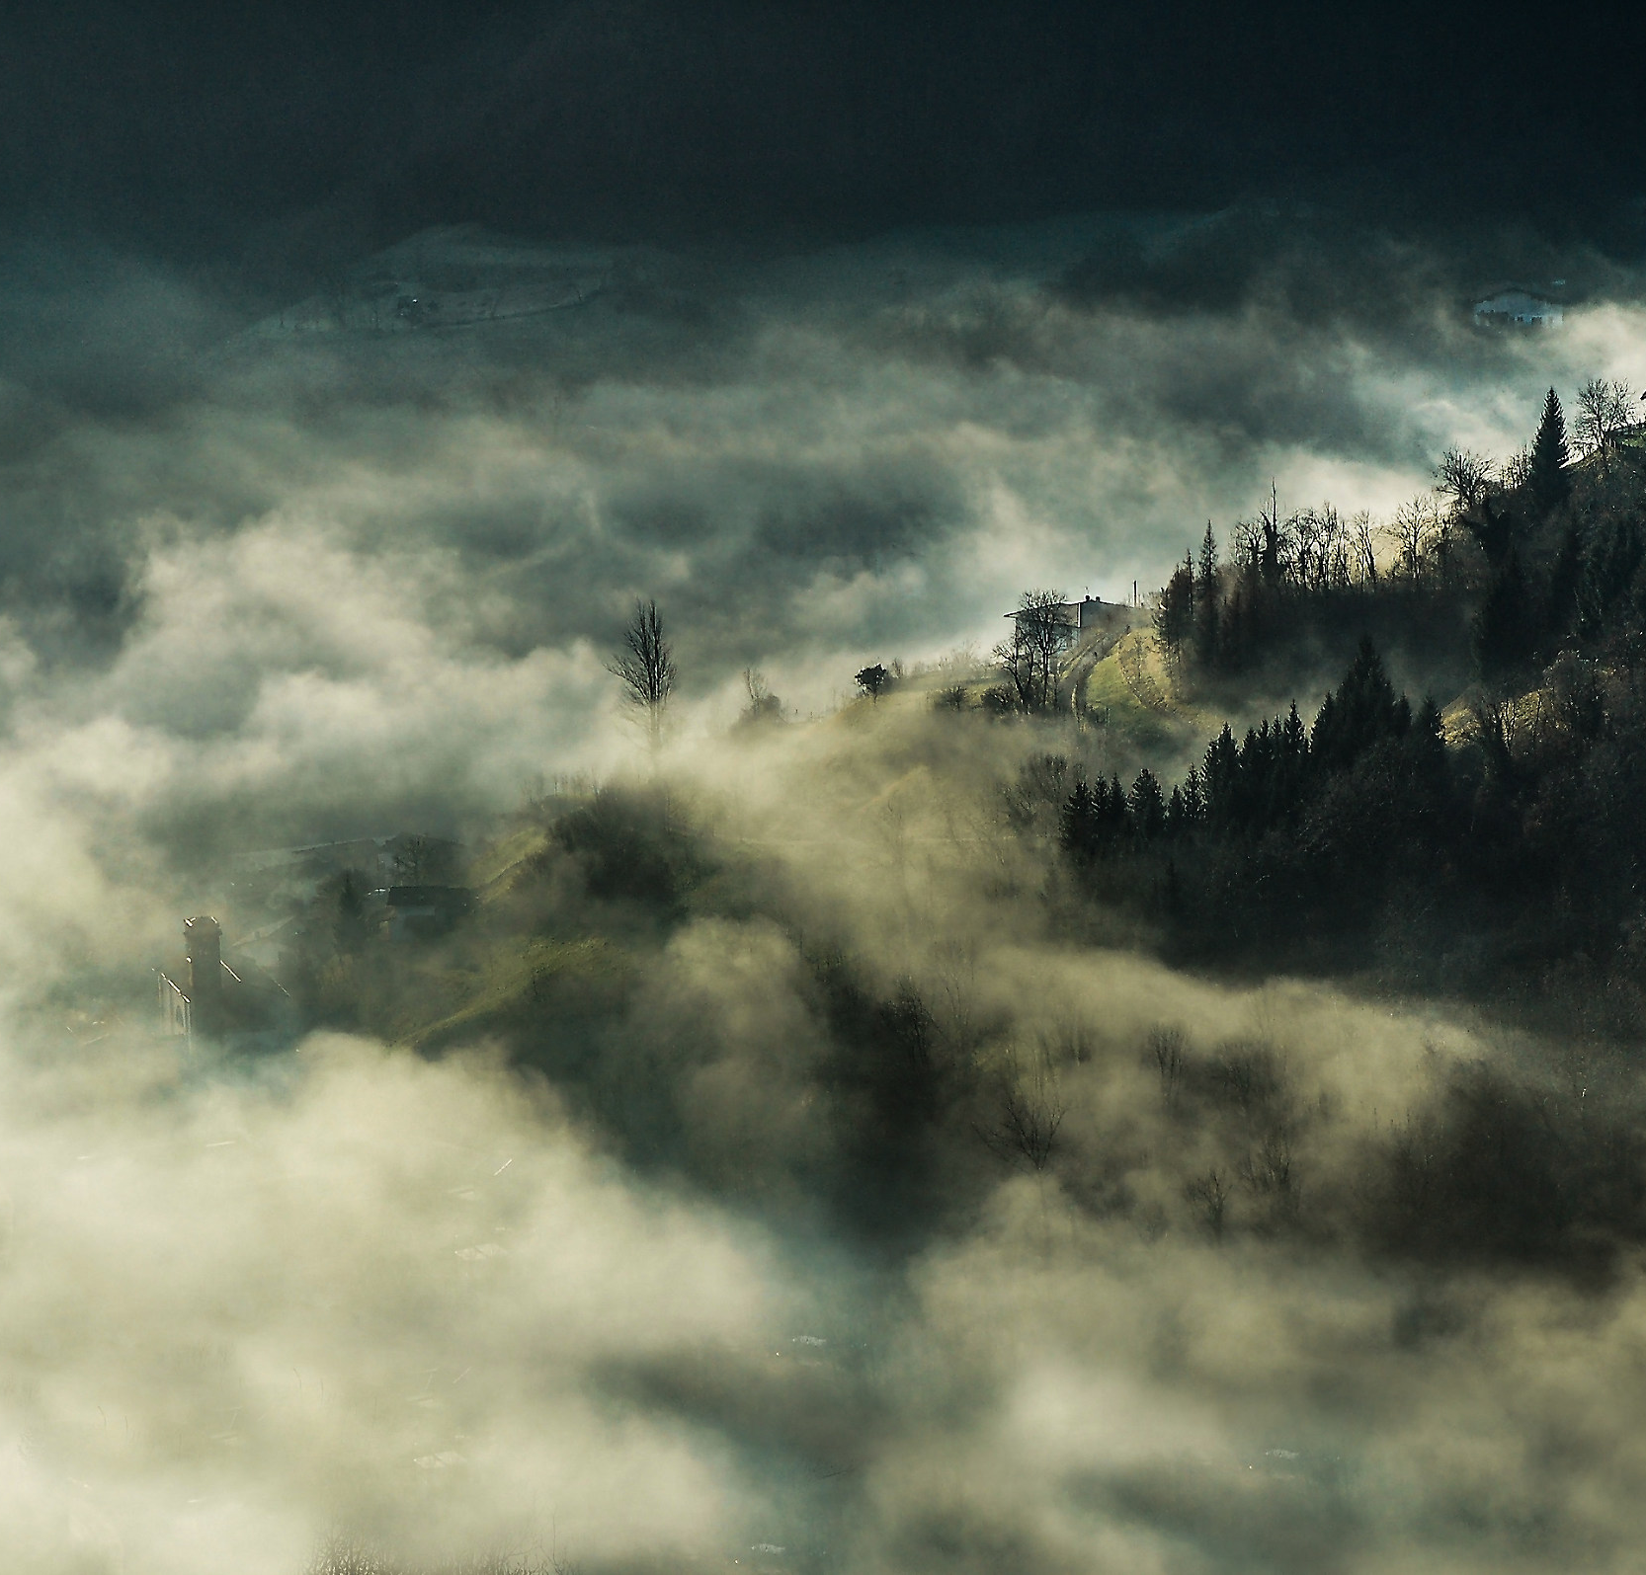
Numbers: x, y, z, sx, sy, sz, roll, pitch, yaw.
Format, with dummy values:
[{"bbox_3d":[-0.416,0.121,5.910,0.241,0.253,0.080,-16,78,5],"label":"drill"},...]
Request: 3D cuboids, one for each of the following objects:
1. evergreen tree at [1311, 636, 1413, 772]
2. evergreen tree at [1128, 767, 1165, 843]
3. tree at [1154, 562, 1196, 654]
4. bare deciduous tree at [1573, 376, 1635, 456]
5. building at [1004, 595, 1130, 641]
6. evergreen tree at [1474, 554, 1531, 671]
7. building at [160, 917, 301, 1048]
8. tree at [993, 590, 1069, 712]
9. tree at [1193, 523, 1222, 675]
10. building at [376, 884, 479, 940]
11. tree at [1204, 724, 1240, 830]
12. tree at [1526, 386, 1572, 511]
[{"bbox_3d":[64.560,-9.760,827.430,11.000,17.000,11.000,1,14,5],"label":"evergreen tree"},{"bbox_3d":[39.140,2.240,834.080,4.800,9.200,4.800,1,14,3],"label":"evergreen tree"},{"bbox_3d":[44.250,-22.590,868.580,5.300,11.800,5.300,1,14,3],"label":"tree"},{"bbox_3d":[97.780,-46.620,865.250,7.600,10.400,7.400,2,14,7],"label":"bare deciduous tree"},{"bbox_3d":[31.590,-21.450,889.180,16.000,7.200,11.000,2,14,8],"label":"building"},{"bbox_3d":[72.450,-18.670,736.210,6.150,12.160,6.150,1,12,6],"label":"evergreen tree"},{"bbox_3d":[-81.340,26.420,946.140,14.200,17.000,17.000,-4,13,-18],"label":"building"},{"bbox_3d":[22.210,-14.700,739.520,8.130,12.570,8.130,0,12,2],"label":"tree"},{"bbox_3d":[42.650,-21.010,768.530,3.100,17.000,3.100,1,12,3],"label":"tree"},{"bbox_3d":[-55.960,17.820,978.240,12.000,6.500,8.500,0,12,2],"label":"building"},{"bbox_3d":[40.380,-0.950,698.830,3.750,10.370,3.750,1,12,3],"label":"tree"},{"bbox_3d":[81.440,-37.710,774.820,4.810,13.840,4.810,1,12,6],"label":"tree"}]

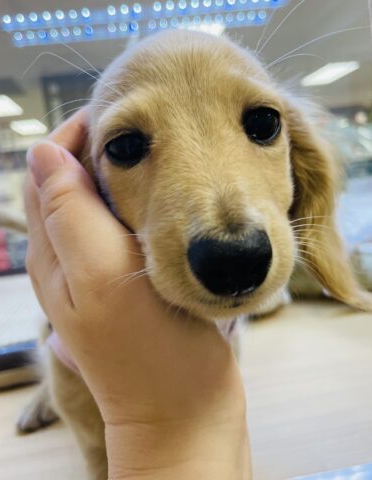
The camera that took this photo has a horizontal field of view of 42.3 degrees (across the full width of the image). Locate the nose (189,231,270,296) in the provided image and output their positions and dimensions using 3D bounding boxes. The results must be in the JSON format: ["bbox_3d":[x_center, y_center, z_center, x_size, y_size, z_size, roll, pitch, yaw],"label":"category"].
[{"bbox_3d":[0.015,0.008,0.171,0.030,0.023,0.018,-10,22,-4],"label":"nose"}]

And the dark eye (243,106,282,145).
[{"bbox_3d":[0.031,-0.048,0.200,0.016,0.015,0.011,-10,10,-13],"label":"dark eye"}]

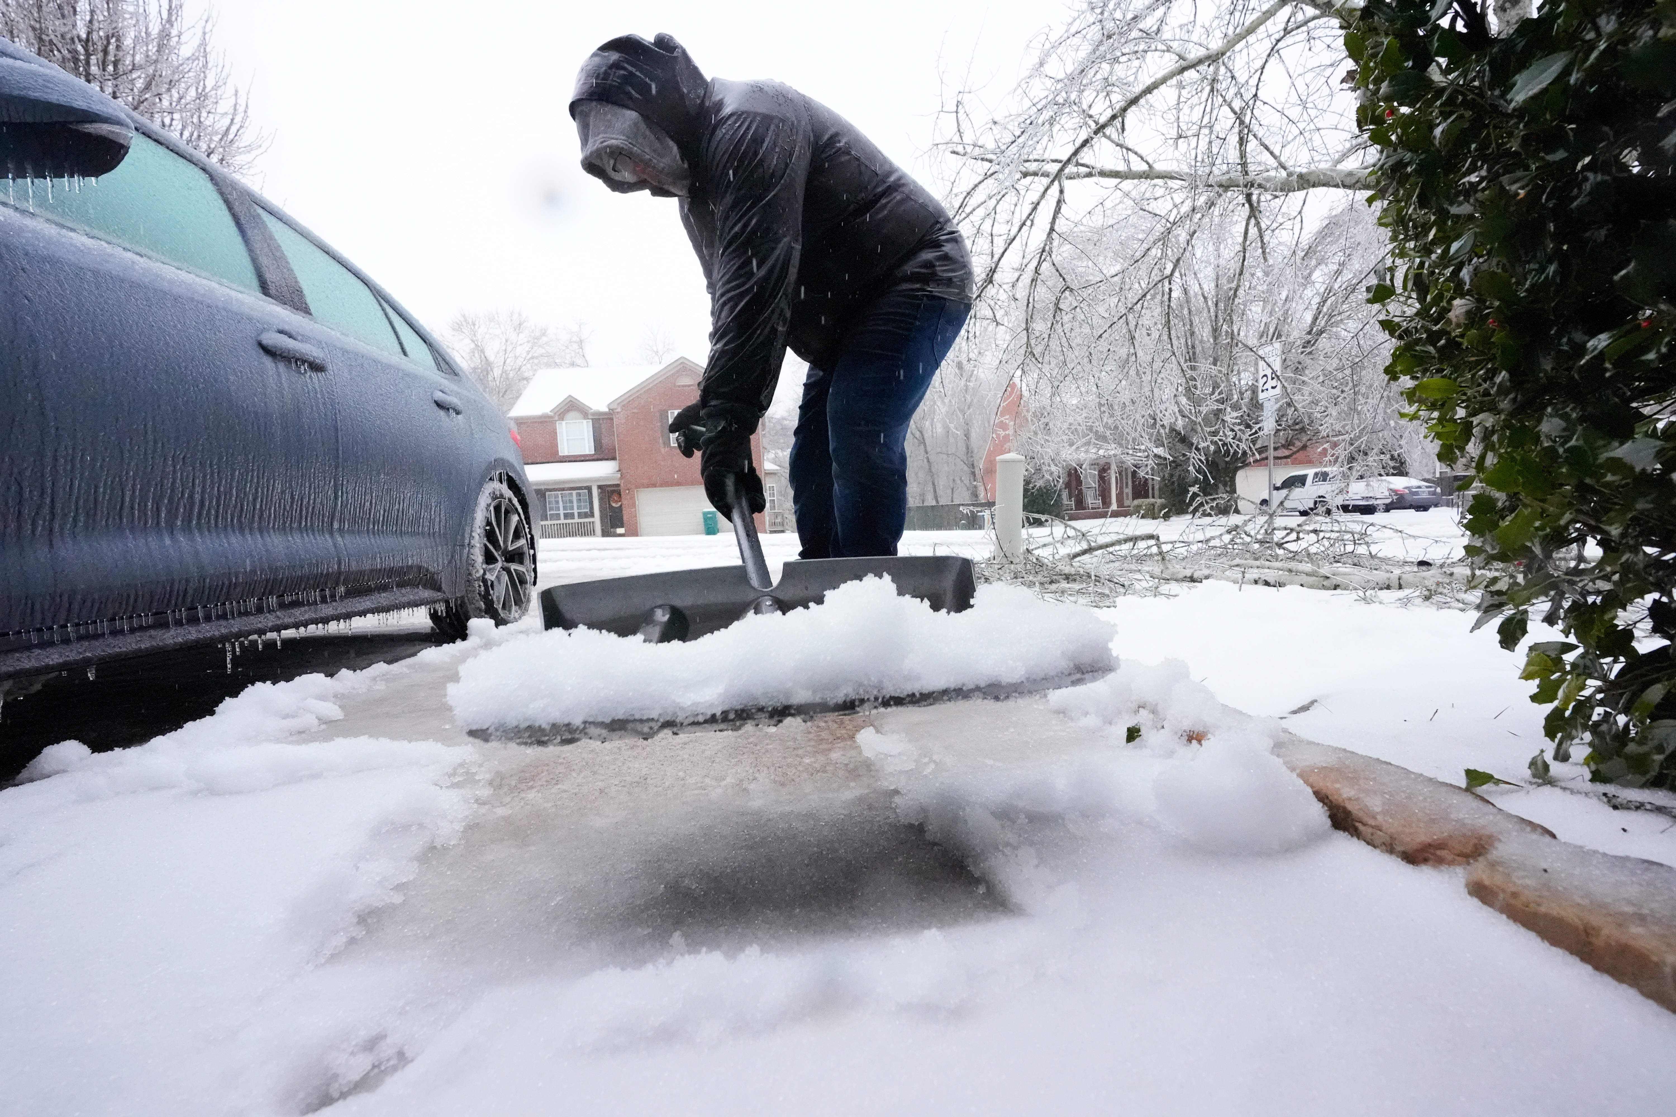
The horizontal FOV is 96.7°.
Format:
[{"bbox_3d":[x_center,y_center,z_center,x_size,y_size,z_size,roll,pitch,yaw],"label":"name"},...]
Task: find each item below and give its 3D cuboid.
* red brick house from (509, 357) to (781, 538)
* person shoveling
[{"bbox_3d":[-9.432,-5.603,38.067,12.400,8.300,11.500,-3,5,-4],"label":"red brick house"},{"bbox_3d":[-0.090,-0.380,1.570,0.970,1.330,0.720,-6,6,-34],"label":"person shoveling"}]

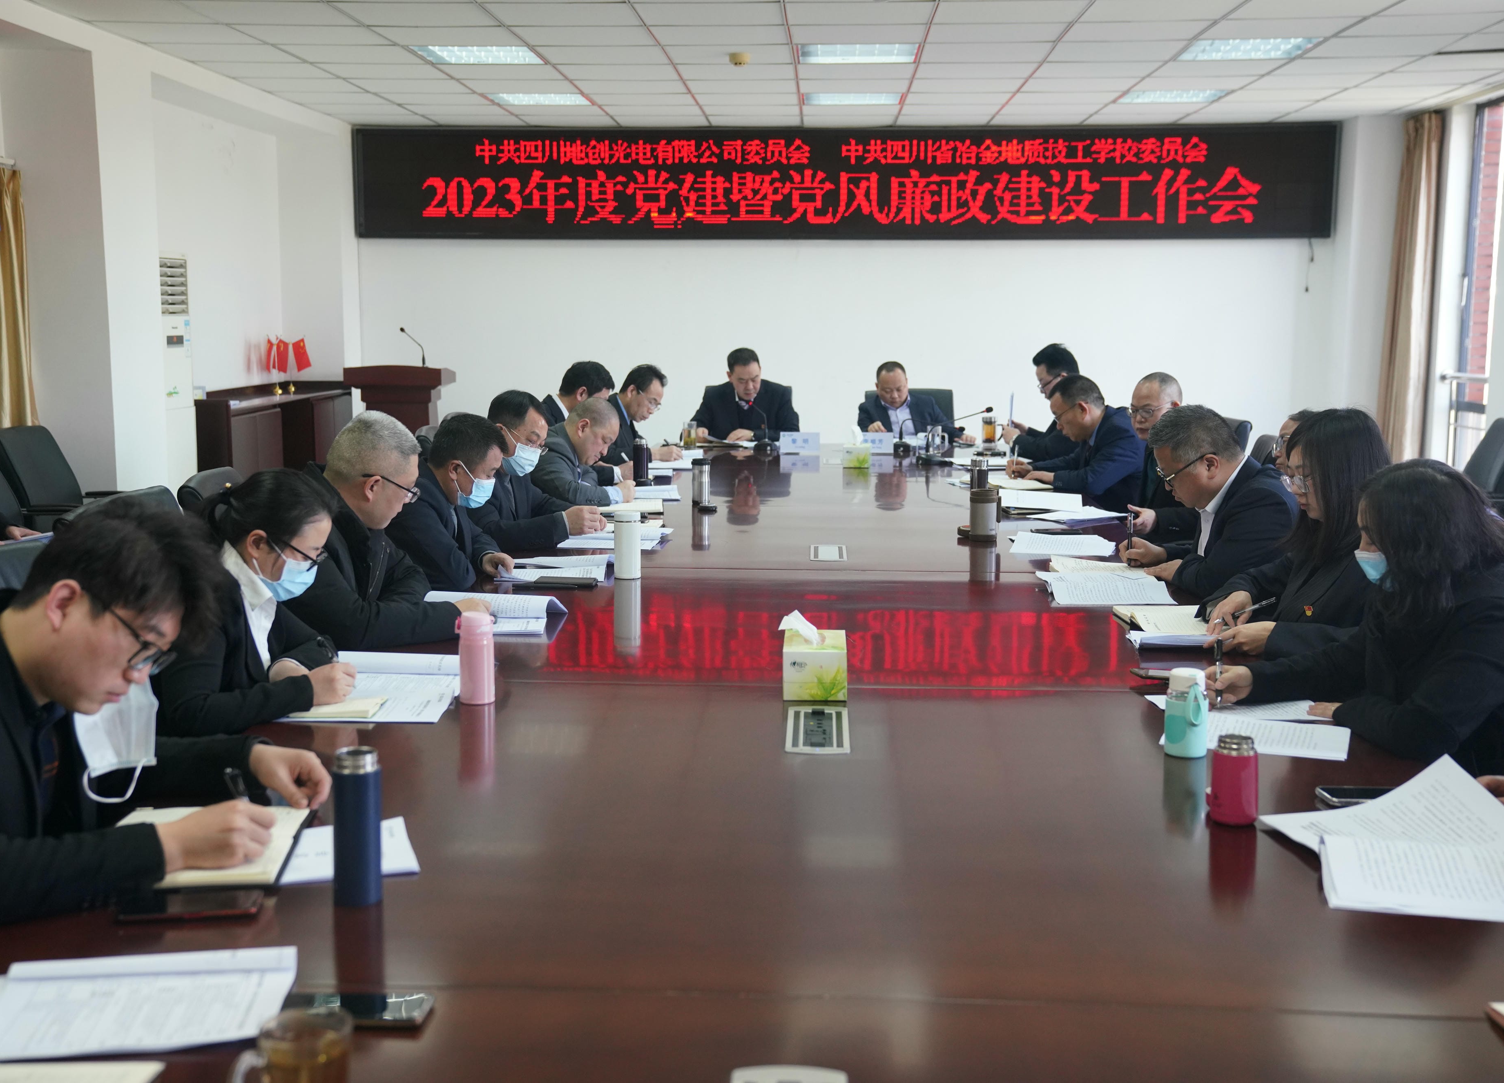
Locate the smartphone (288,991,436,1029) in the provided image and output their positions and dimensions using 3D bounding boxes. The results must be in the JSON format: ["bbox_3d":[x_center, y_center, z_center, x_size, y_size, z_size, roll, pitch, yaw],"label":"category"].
[{"bbox_3d":[-0.416,0.487,1.870,0.158,0.009,0.075,0,8,2],"label":"smartphone"}]

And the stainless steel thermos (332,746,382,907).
[{"bbox_3d":[-0.485,0.349,2.214,0.060,0.190,0.060,0,8,2],"label":"stainless steel thermos"}]

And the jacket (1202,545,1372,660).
[{"bbox_3d":[1.207,0.265,3.862,0.460,0.570,0.480,-1,8,-11],"label":"jacket"}]

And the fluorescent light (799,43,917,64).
[{"bbox_3d":[0.485,-2.274,8.289,0.600,0.080,0.600,0,8,2],"label":"fluorescent light"}]

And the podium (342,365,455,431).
[{"bbox_3d":[-2.195,-0.538,11.340,0.610,1.130,0.430,0,7,3],"label":"podium"}]

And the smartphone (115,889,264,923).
[{"bbox_3d":[-0.695,0.453,2.259,0.163,0.009,0.077,0,7,-4],"label":"smartphone"}]

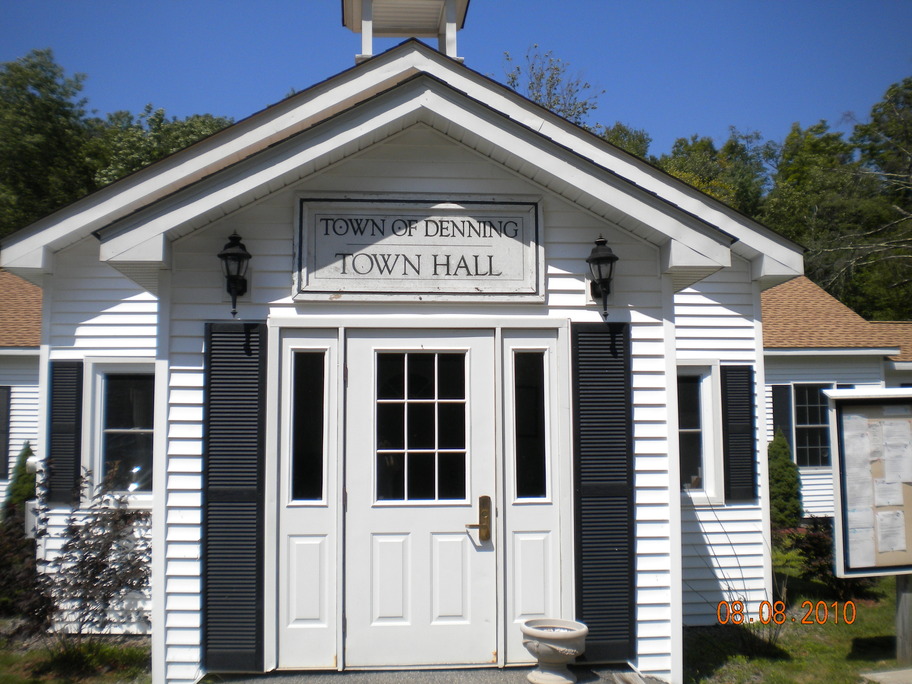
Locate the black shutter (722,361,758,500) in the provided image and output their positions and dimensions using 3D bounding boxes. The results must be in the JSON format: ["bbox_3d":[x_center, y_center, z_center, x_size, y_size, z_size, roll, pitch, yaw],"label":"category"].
[{"bbox_3d":[2.523,0.807,8.177,0.286,1.208,0.040,0,-4,-3],"label":"black shutter"}]

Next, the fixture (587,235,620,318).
[{"bbox_3d":[0.884,-0.390,5.557,0.195,0.524,0.210,0,-4,-3],"label":"fixture"}]

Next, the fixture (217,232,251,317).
[{"bbox_3d":[-1.300,-0.399,5.431,0.203,0.524,0.210,0,-4,-3],"label":"fixture"}]

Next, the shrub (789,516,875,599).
[{"bbox_3d":[4.280,2.436,10.400,0.920,0.914,0.900,0,-4,-3],"label":"shrub"}]

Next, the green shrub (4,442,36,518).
[{"bbox_3d":[-7.063,2.390,15.200,0.820,1.500,0.820,0,-4,-3],"label":"green shrub"}]

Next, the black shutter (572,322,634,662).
[{"bbox_3d":[0.891,0.901,5.553,0.365,2.040,0.040,0,-4,-3],"label":"black shutter"}]

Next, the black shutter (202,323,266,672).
[{"bbox_3d":[-1.303,0.905,5.425,0.366,2.043,0.040,0,-4,-3],"label":"black shutter"}]

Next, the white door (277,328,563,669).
[{"bbox_3d":[-0.204,0.932,5.577,1.728,2.031,0.090,0,-4,-3],"label":"white door"}]

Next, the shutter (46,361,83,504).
[{"bbox_3d":[-3.328,0.769,7.838,0.276,1.209,0.040,0,-4,-3],"label":"shutter"}]

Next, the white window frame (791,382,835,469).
[{"bbox_3d":[6.750,1.582,17.287,0.865,1.643,0.100,0,-4,-3],"label":"white window frame"}]

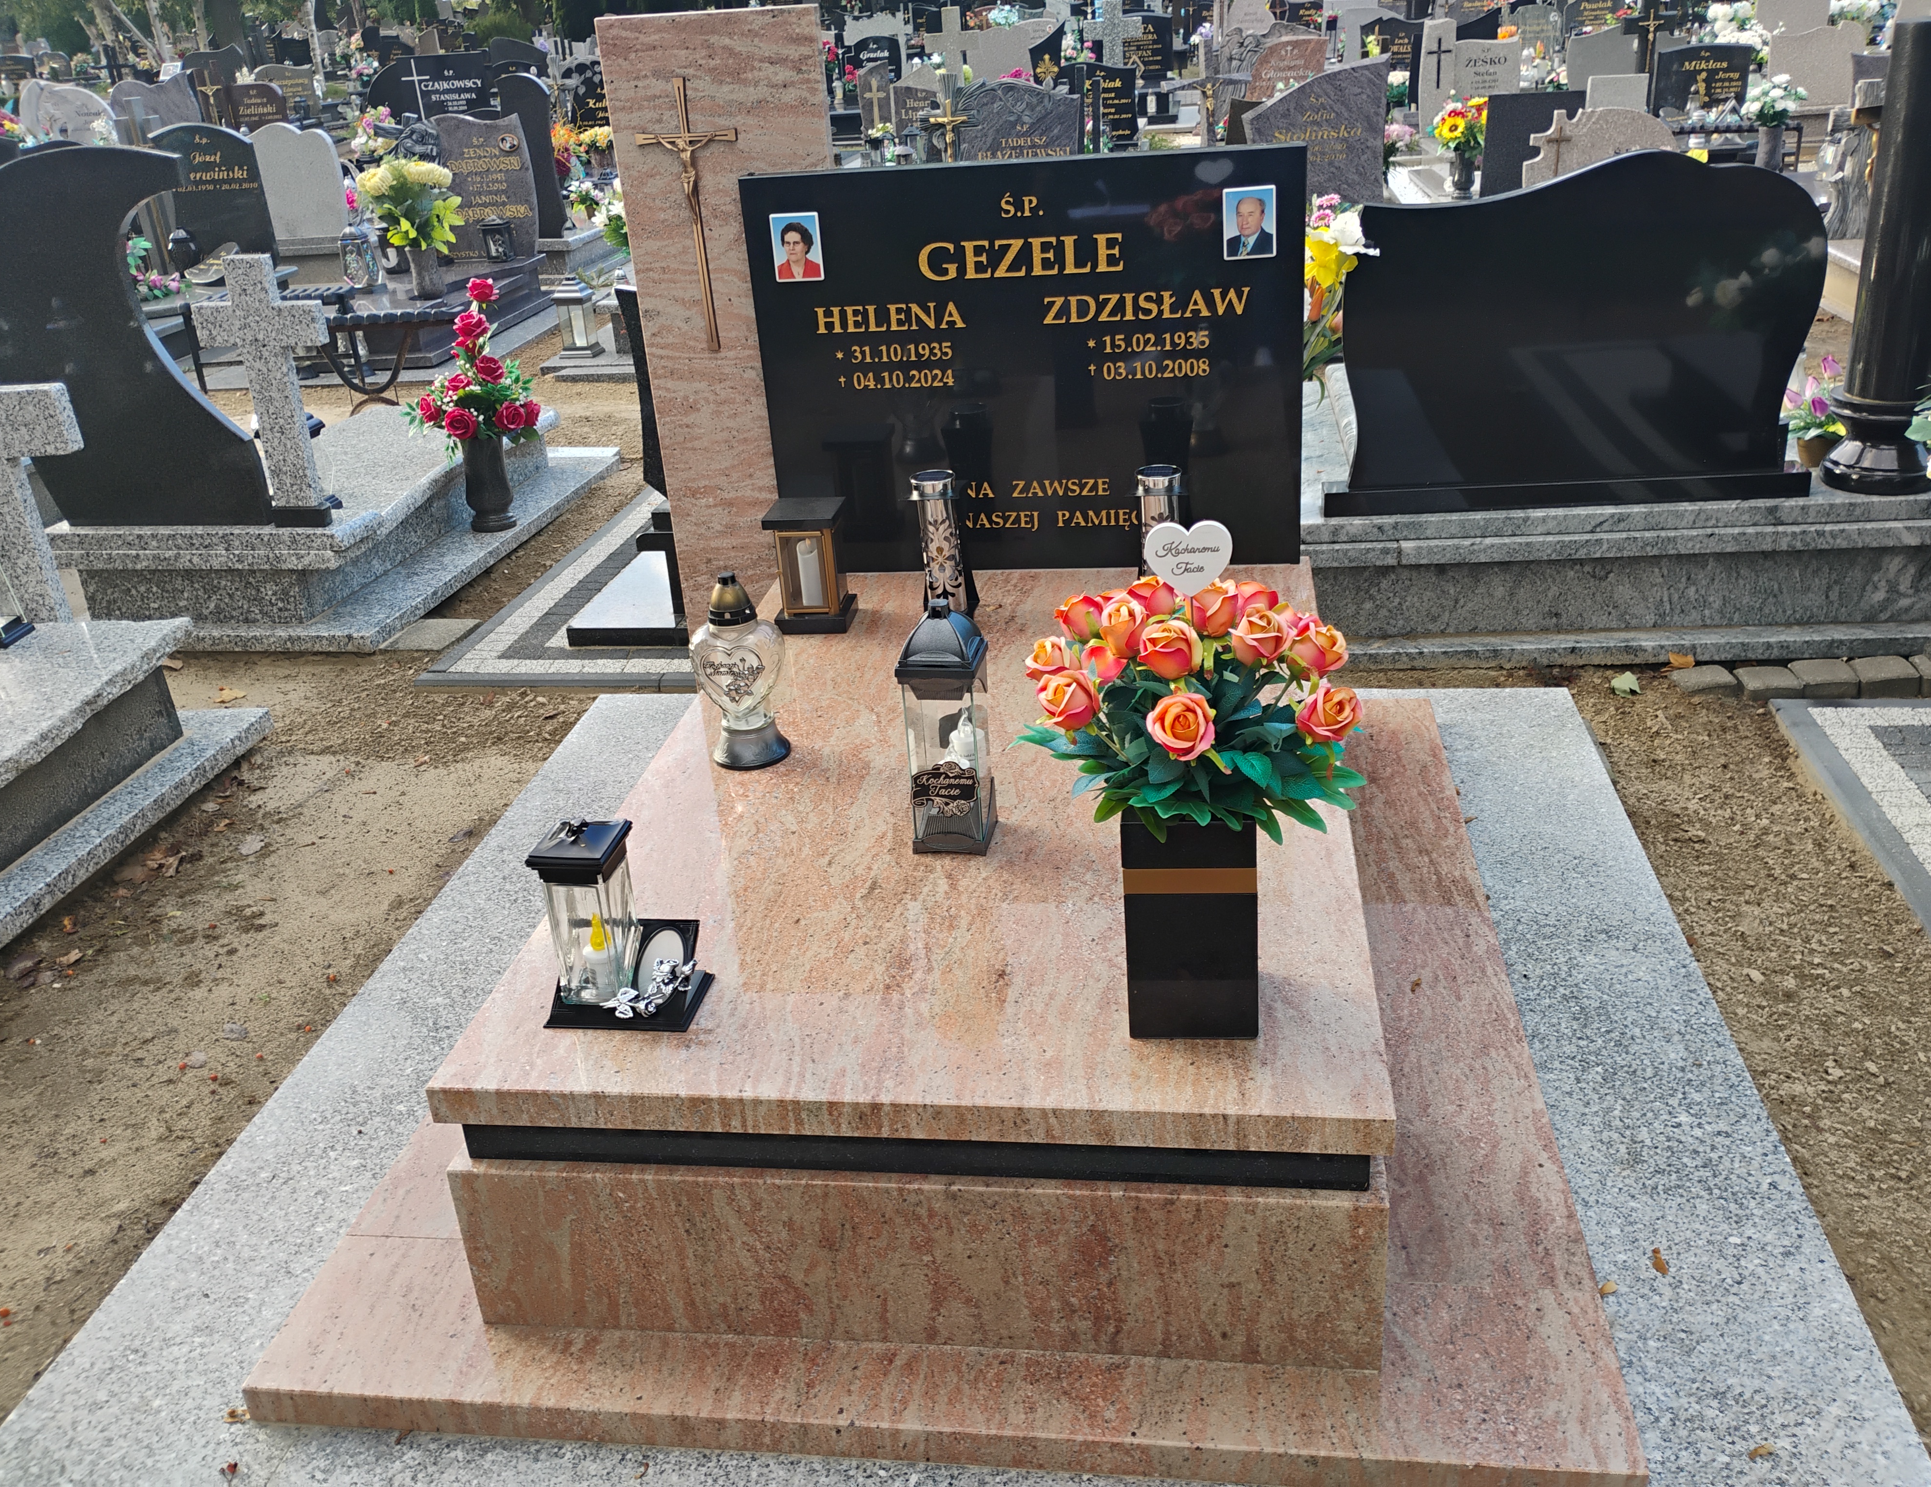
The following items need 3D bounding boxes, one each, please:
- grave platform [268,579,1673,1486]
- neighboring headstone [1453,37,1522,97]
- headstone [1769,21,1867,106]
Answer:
[{"bbox_3d":[0.058,0.357,2.609,1.569,0.051,1.895,0,26,9],"label":"grave platform"},{"bbox_3d":[3.950,-4.977,12.081,0.469,0.632,0.112,0,26,9],"label":"neighboring headstone"},{"bbox_3d":[5.614,-4.466,10.500,0.560,0.510,0.080,0,26,9],"label":"headstone"}]

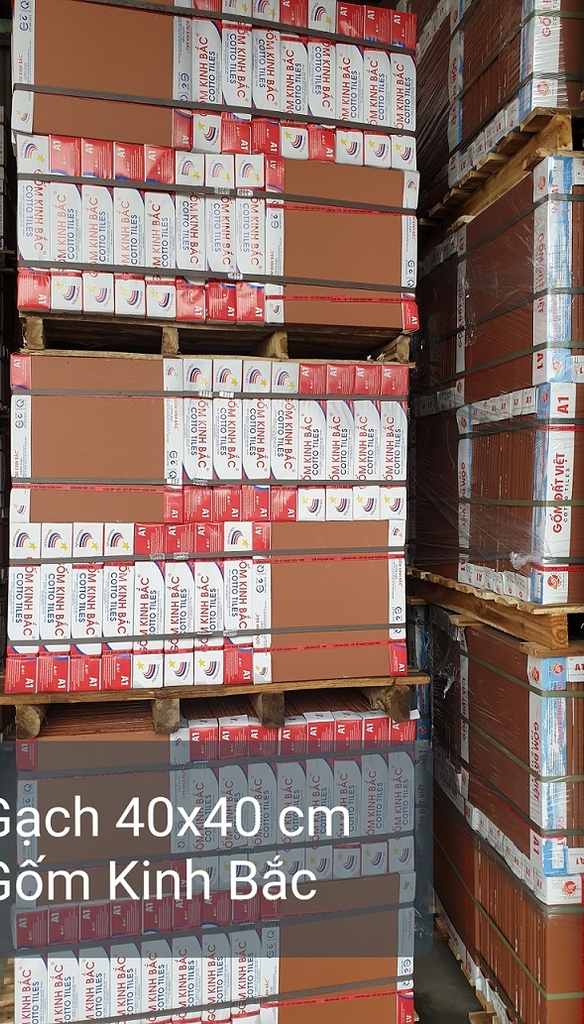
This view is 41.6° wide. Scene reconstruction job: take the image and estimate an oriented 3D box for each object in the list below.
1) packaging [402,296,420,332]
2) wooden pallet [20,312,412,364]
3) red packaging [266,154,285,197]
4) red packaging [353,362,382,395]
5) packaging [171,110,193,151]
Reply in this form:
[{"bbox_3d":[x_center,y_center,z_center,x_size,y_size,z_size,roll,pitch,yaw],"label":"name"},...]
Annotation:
[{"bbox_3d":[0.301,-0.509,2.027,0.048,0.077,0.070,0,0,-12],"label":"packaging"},{"bbox_3d":[-0.256,-0.425,2.389,0.981,0.097,0.950,0,0,-11],"label":"wooden pallet"},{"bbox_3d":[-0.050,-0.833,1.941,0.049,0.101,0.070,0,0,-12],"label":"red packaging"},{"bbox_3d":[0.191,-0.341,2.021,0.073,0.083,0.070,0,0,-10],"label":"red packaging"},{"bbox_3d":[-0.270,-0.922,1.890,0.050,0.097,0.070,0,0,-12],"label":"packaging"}]

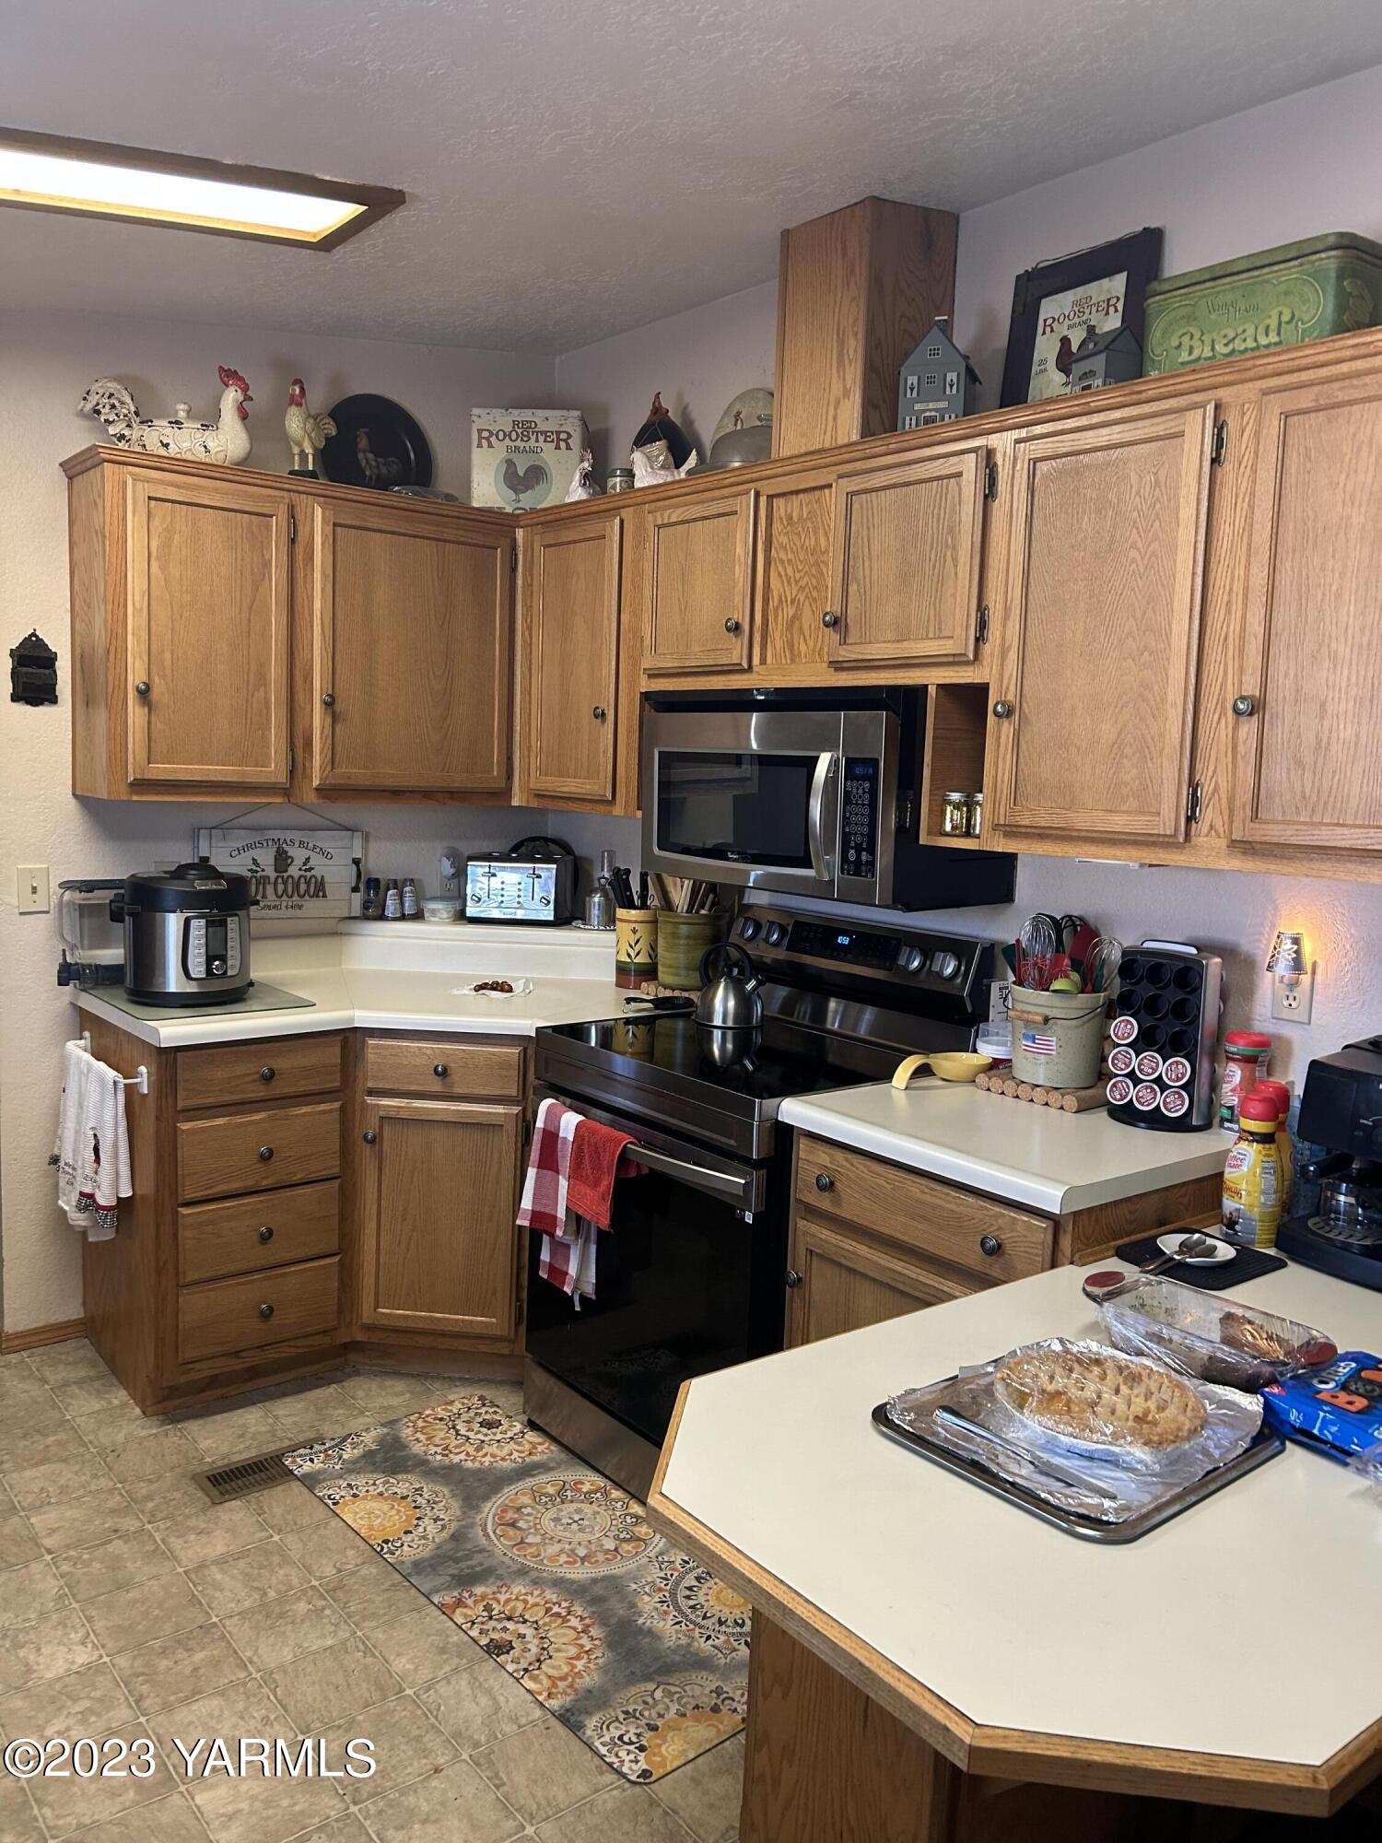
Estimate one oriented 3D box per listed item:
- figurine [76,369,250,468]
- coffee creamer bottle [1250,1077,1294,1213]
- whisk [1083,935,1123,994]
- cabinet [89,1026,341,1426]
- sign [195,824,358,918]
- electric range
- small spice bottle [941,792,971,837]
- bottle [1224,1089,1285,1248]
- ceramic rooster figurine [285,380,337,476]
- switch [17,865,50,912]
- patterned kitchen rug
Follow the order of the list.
[{"bbox_3d":[-1.240,-1.221,3.292,0.405,0.255,0.150,-3,8,-38],"label":"figurine"},{"bbox_3d":[0.961,0.387,2.310,0.074,0.233,0.074,7,8,40],"label":"coffee creamer bottle"},{"bbox_3d":[0.748,0.154,2.633,0.070,0.266,0.070,22,-6,-39],"label":"whisk"},{"bbox_3d":[-1.181,0.670,3.424,0.442,0.885,0.658,-3,8,-38],"label":"cabinet"},{"bbox_3d":[-1.106,-0.127,3.745,0.479,0.253,0.024,-3,8,-38],"label":"sign"},{"bbox_3d":[0.118,0.605,3.039,0.708,1.176,0.765,-3,8,-38],"label":"electric range"},{"bbox_3d":[0.527,-0.212,2.735,0.056,0.085,0.056,2,6,0],"label":"small spice bottle"},{"bbox_3d":[0.896,0.395,2.207,0.074,0.235,0.074,-1,7,-24],"label":"bottle"},{"bbox_3d":[-0.953,-1.217,3.439,0.080,0.242,0.125,5,7,24],"label":"ceramic rooster figurine"},{"bbox_3d":[-1.597,-0.076,3.368,0.070,0.116,0.014,-3,8,-38],"label":"switch"},{"bbox_3d":[-0.289,1.220,2.708,0.510,0.010,1.257,-3,8,-41],"label":"patterned kitchen rug"}]

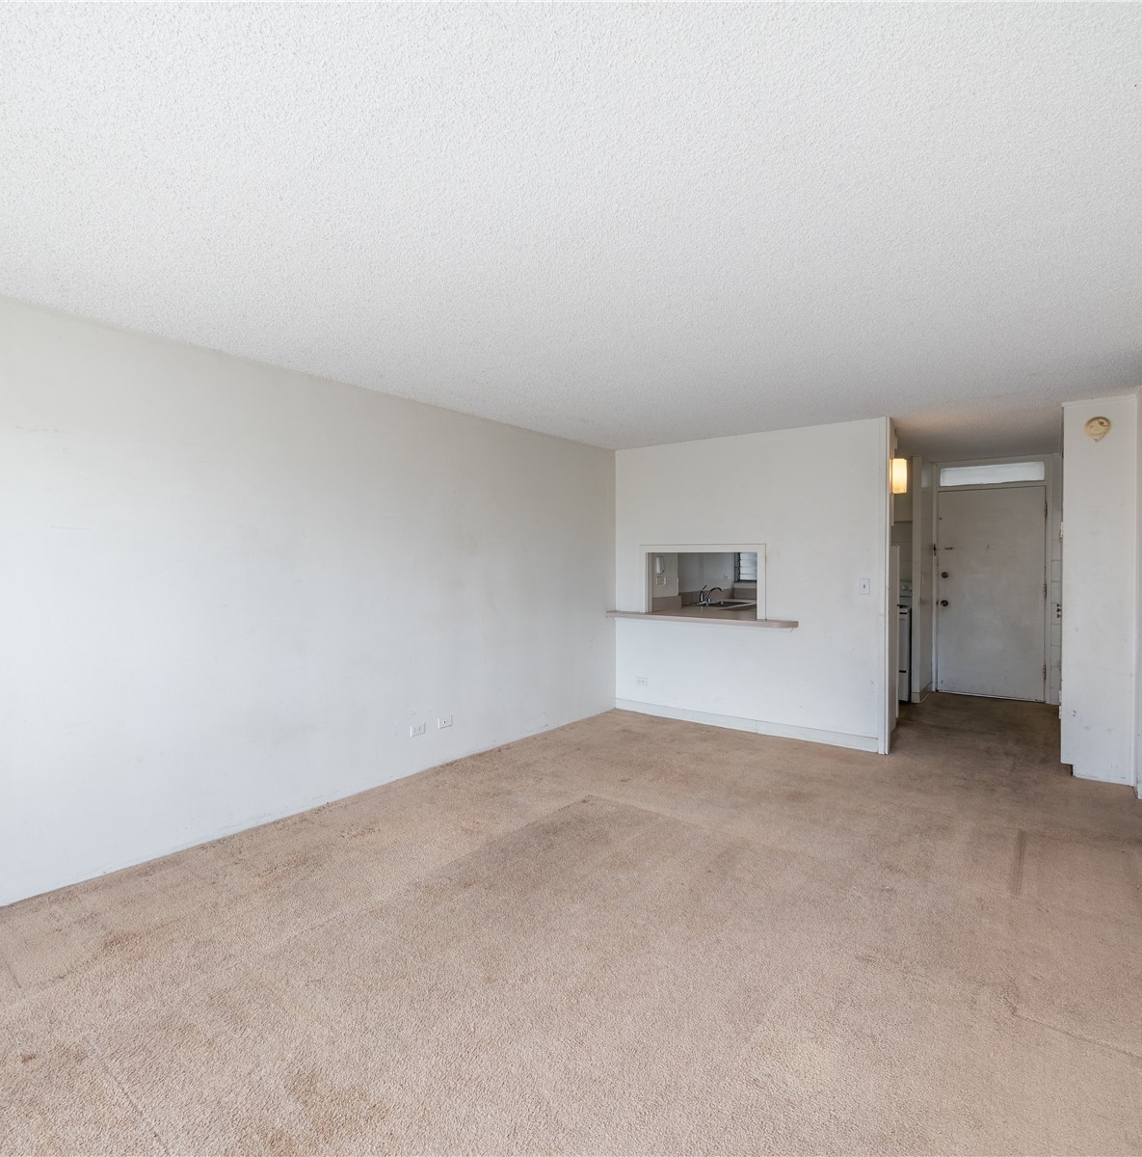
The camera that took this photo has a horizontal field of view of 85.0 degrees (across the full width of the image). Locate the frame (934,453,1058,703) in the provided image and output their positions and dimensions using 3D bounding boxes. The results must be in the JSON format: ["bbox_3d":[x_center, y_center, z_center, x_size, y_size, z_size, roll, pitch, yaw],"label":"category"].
[{"bbox_3d":[4.324,-0.005,6.424,1.041,2.447,0.130,0,1,38],"label":"frame"}]

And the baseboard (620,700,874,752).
[{"bbox_3d":[1.303,1.188,5.140,2.249,0.104,0.020,0,1,38],"label":"baseboard"}]

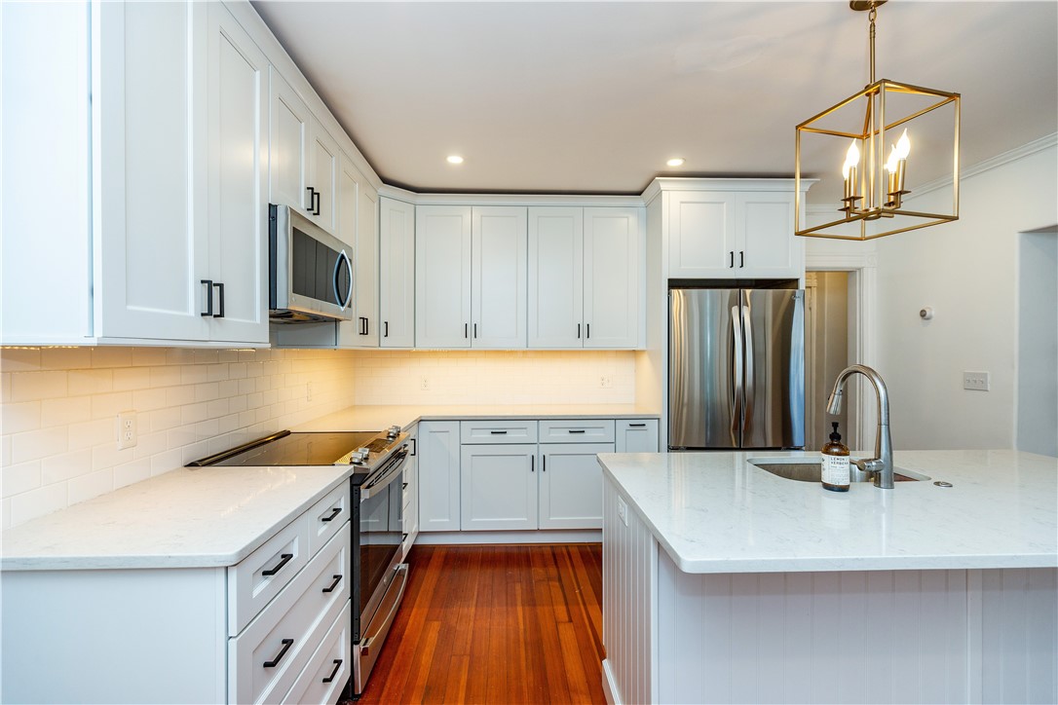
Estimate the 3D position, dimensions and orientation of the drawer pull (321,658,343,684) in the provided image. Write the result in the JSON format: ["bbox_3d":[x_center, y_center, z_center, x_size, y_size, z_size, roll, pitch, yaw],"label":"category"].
[{"bbox_3d":[-0.680,1.104,1.632,0.031,0.011,0.107,0,0,-2],"label":"drawer pull"}]

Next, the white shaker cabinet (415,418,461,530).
[{"bbox_3d":[-0.625,0.850,3.536,0.285,0.764,0.615,0,0,-2],"label":"white shaker cabinet"}]

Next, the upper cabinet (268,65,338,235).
[{"bbox_3d":[-1.171,-0.840,2.153,0.331,0.537,0.750,0,0,-2],"label":"upper cabinet"}]

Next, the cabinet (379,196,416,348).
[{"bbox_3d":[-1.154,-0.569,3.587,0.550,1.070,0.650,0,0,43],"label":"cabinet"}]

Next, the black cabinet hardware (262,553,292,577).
[{"bbox_3d":[-0.663,0.563,1.244,0.031,0.011,0.107,0,0,-2],"label":"black cabinet hardware"}]

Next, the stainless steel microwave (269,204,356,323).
[{"bbox_3d":[-1.130,-0.368,2.168,0.415,0.408,0.750,0,0,-2],"label":"stainless steel microwave"}]

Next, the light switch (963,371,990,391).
[{"bbox_3d":[2.923,0.189,3.078,0.020,0.126,0.163,0,0,-2],"label":"light switch"}]

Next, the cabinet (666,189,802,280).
[{"bbox_3d":[1.406,-0.807,3.562,0.933,0.613,0.655,0,0,-2],"label":"cabinet"}]

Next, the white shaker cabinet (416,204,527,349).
[{"bbox_3d":[-0.436,-0.567,3.682,0.840,1.066,0.328,0,0,-2],"label":"white shaker cabinet"}]

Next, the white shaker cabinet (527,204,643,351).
[{"bbox_3d":[0.415,-0.571,3.740,0.862,1.072,0.330,0,0,-2],"label":"white shaker cabinet"}]

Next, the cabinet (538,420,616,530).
[{"bbox_3d":[0.324,0.850,3.575,0.539,0.766,0.615,0,0,-2],"label":"cabinet"}]

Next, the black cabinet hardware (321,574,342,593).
[{"bbox_3d":[-0.679,0.800,1.631,0.031,0.011,0.107,0,0,-2],"label":"black cabinet hardware"}]

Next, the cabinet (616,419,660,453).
[{"bbox_3d":[0.739,0.899,3.579,0.306,0.876,0.626,0,0,-2],"label":"cabinet"}]

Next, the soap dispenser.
[{"bbox_3d":[1.003,0.337,1.536,0.076,0.216,0.076,0,0,18],"label":"soap dispenser"}]

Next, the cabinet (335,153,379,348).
[{"bbox_3d":[-1.204,-0.572,2.908,0.331,1.077,0.760,0,0,-2],"label":"cabinet"}]

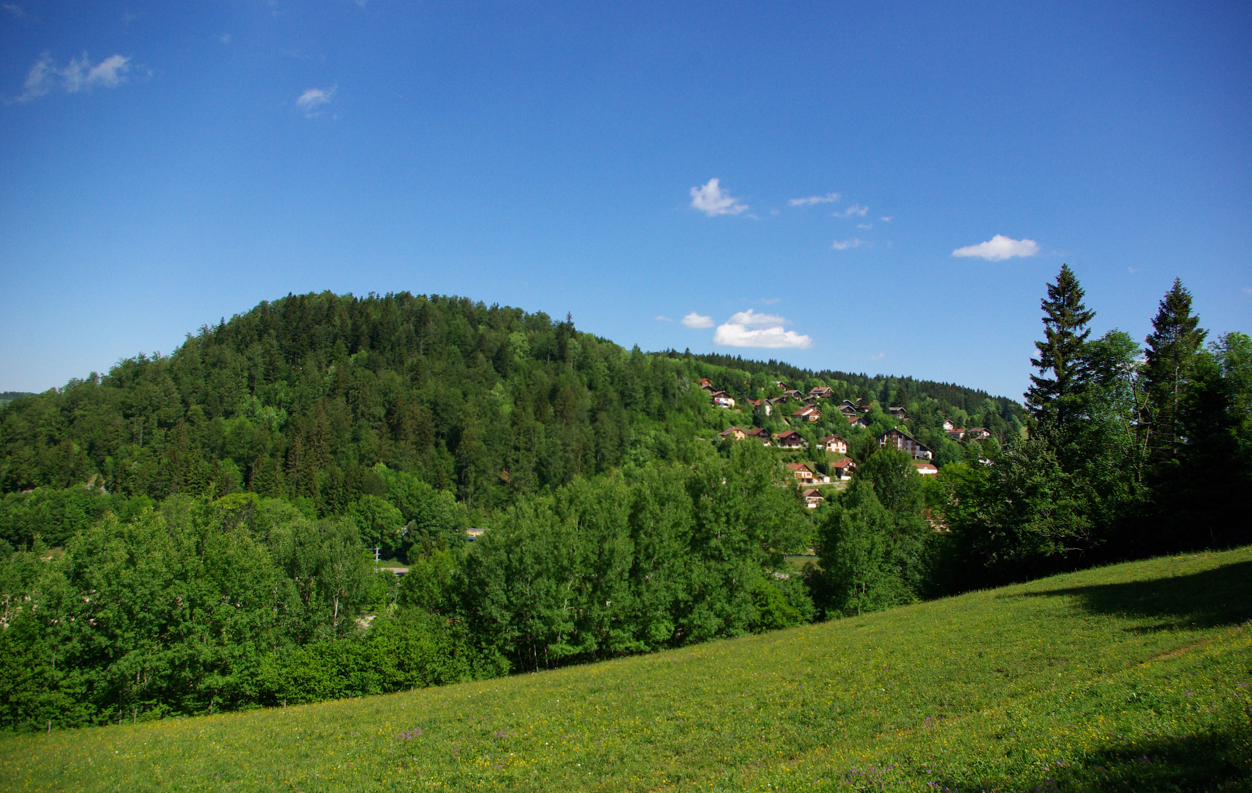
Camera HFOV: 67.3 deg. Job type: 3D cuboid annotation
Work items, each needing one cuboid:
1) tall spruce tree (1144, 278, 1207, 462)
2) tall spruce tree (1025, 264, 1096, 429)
[{"bbox_3d":[31.020,1.410,53.000,4.200,16.150,4.200,0,0,0],"label":"tall spruce tree"},{"bbox_3d":[25.490,1.570,55.000,5.200,18.590,5.200,0,0,0],"label":"tall spruce tree"}]

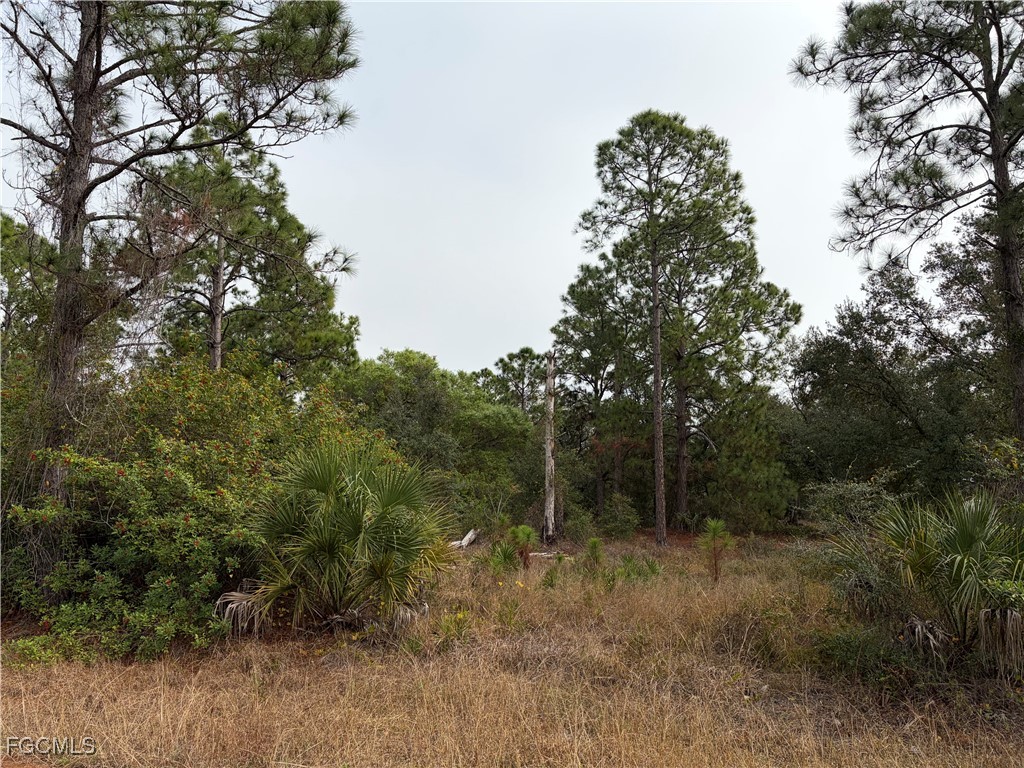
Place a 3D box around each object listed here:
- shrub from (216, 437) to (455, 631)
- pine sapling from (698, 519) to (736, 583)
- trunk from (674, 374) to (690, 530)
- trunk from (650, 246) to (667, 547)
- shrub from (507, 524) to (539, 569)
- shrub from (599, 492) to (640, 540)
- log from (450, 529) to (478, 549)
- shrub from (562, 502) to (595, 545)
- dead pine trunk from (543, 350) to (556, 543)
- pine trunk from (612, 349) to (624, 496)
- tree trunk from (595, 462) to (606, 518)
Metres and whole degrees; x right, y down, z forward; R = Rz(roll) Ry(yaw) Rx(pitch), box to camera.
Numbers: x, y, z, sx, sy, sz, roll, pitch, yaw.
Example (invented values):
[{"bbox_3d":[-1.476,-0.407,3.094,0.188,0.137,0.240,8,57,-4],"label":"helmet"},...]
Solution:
[{"bbox_3d":[-1.942,1.687,8.558,2.604,2.046,2.300,0,-7,0],"label":"shrub"},{"bbox_3d":[3.073,2.505,11.500,0.560,1.000,0.550,0,-7,0],"label":"pine sapling"},{"bbox_3d":[4.934,1.951,22.228,0.330,4.609,0.330,0,-7,0],"label":"trunk"},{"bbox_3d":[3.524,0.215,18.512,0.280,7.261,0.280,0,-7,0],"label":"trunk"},{"bbox_3d":[0.177,2.746,12.962,0.539,0.745,0.512,0,-7,0],"label":"shrub"},{"bbox_3d":[2.883,3.524,20.624,1.126,1.217,1.070,0,-7,0],"label":"shrub"},{"bbox_3d":[-1.075,3.507,17.402,0.634,0.423,0.400,0,-7,0],"label":"log"},{"bbox_3d":[1.628,3.454,19.122,0.845,1.005,0.803,0,-7,0],"label":"shrub"},{"bbox_3d":[0.947,1.521,19.157,0.260,4.771,0.260,0,-7,0],"label":"dead pine trunk"},{"bbox_3d":[3.286,1.586,23.784,0.250,5.438,0.250,0,-7,0],"label":"pine trunk"},{"bbox_3d":[2.647,3.280,23.072,0.210,1.842,0.210,0,-7,0],"label":"tree trunk"}]

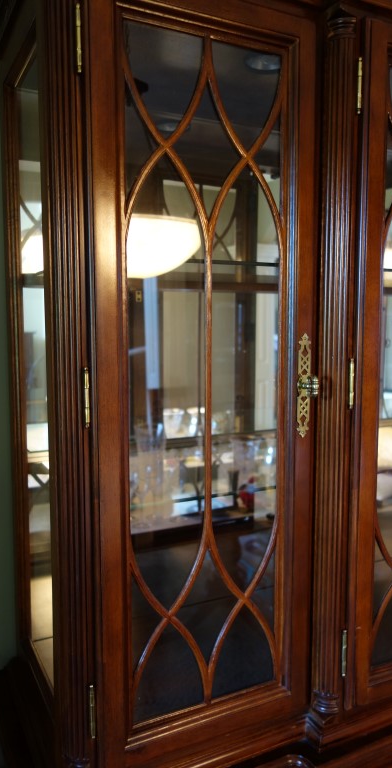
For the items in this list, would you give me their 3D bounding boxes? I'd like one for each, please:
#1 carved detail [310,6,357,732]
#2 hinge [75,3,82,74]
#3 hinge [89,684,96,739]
[{"bbox_3d":[0.203,0.010,0.890,0.045,1.055,0.045,-3,7,-26],"label":"carved detail"},{"bbox_3d":[-0.138,-0.409,0.708,0.008,0.077,0.008,-3,7,-26],"label":"hinge"},{"bbox_3d":[-0.138,0.439,0.798,0.008,0.077,0.008,-3,7,-26],"label":"hinge"}]

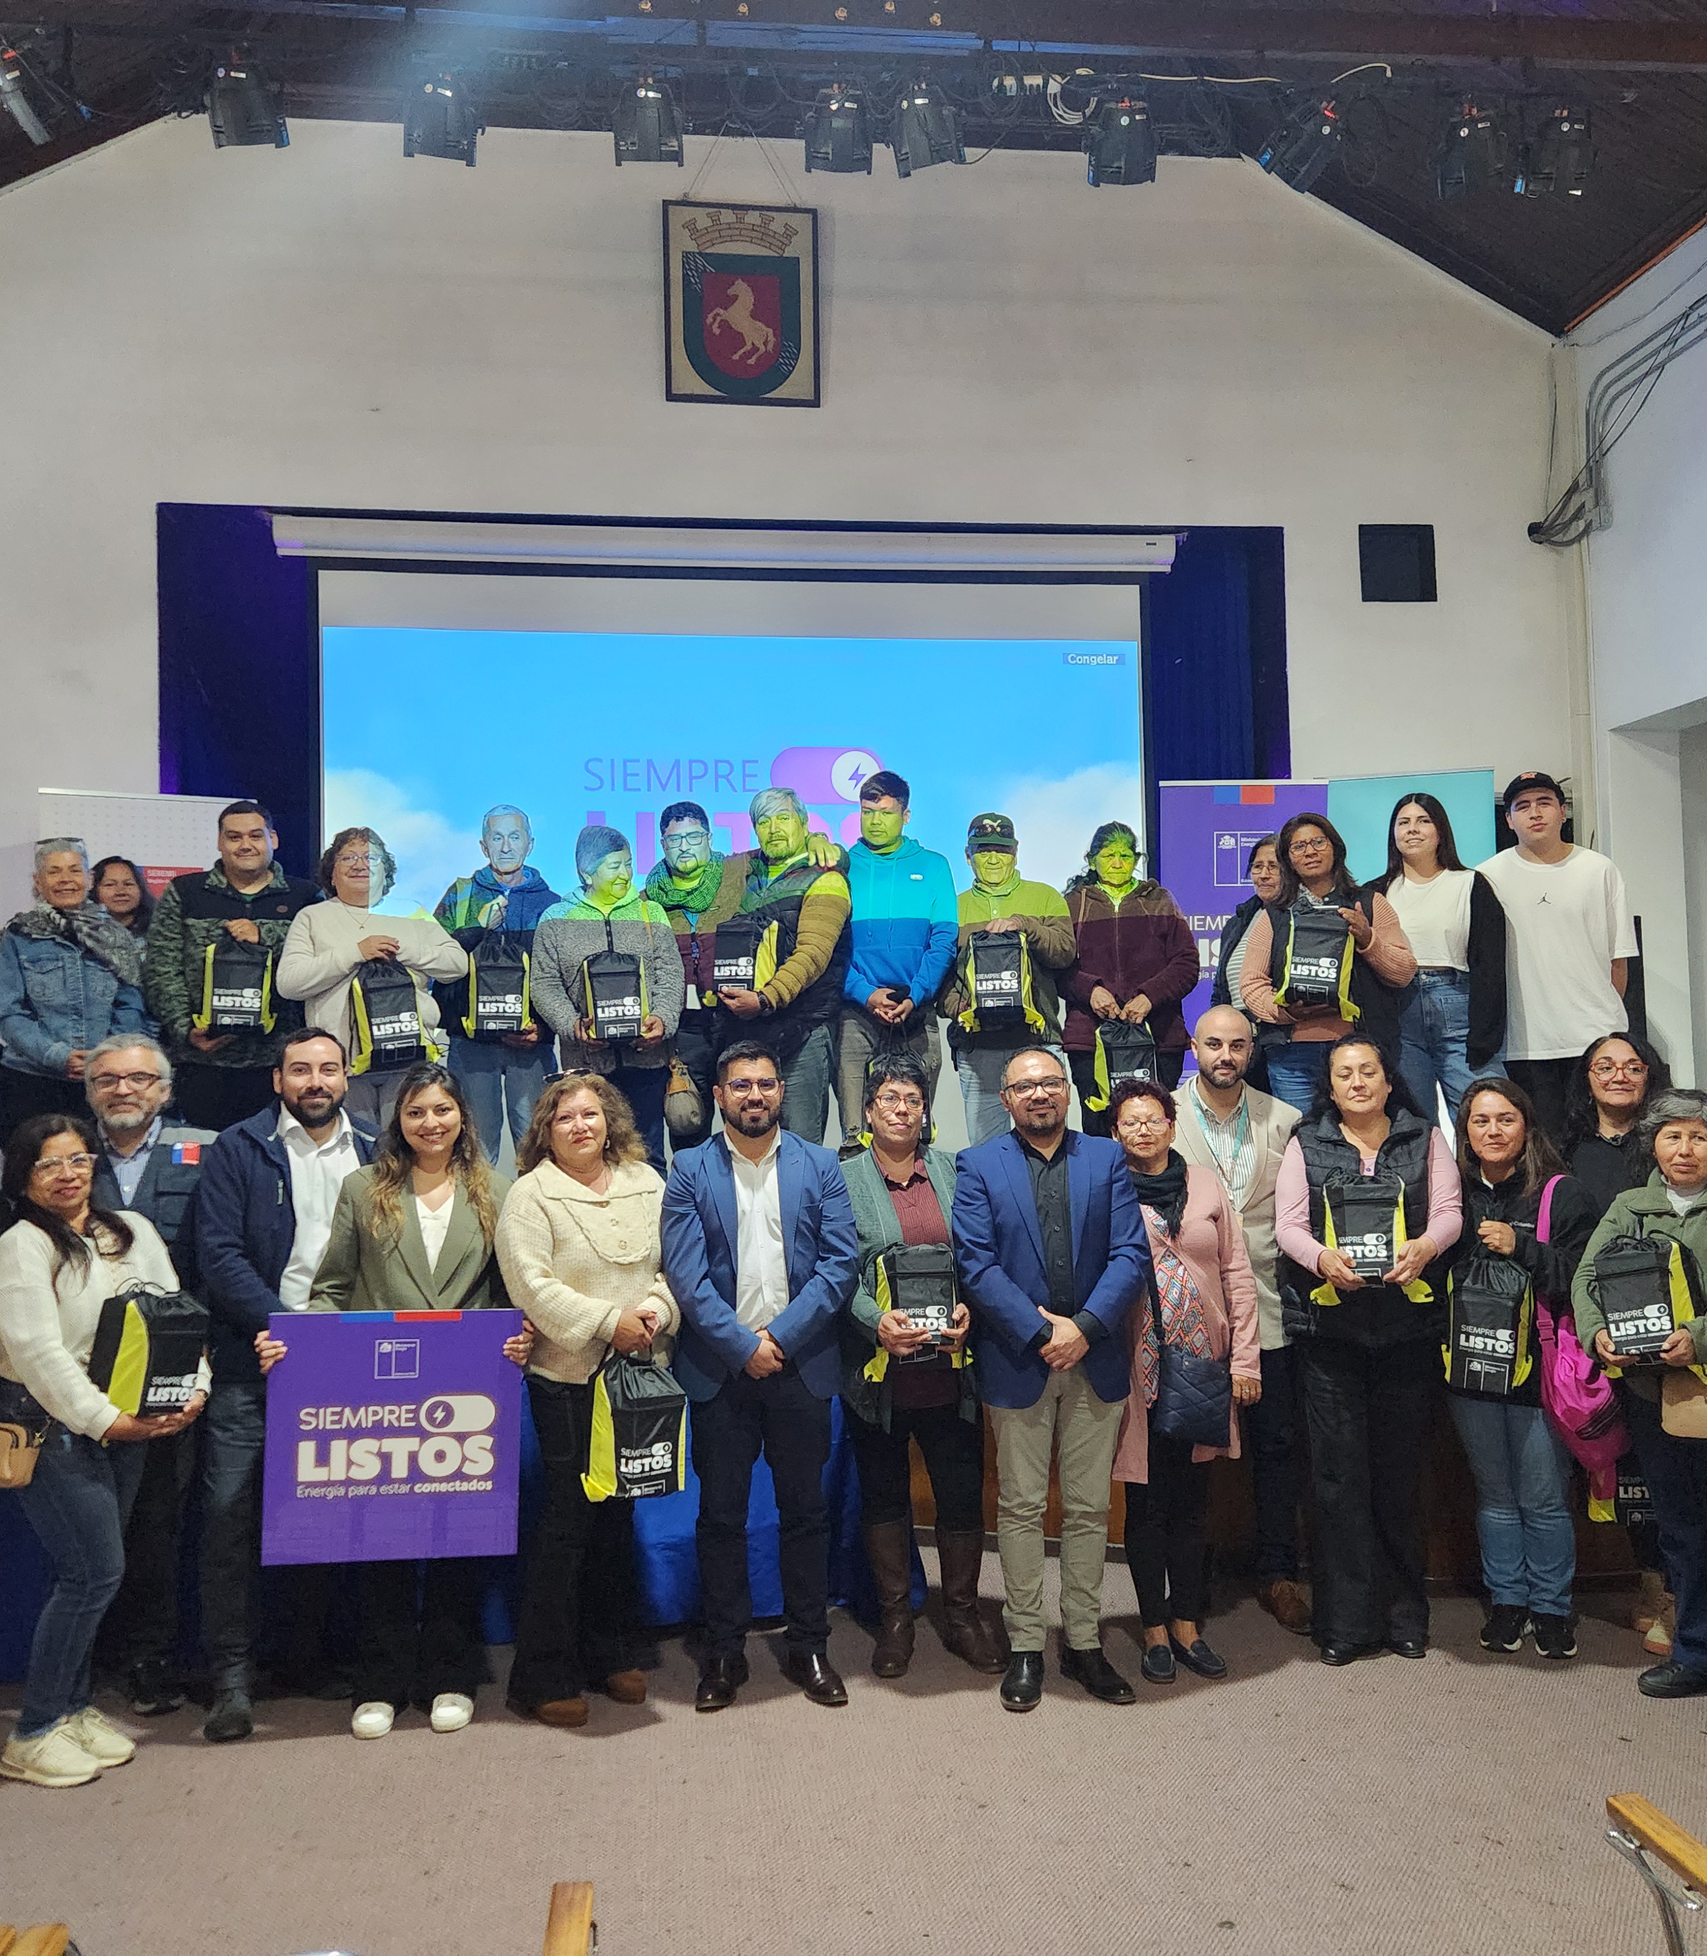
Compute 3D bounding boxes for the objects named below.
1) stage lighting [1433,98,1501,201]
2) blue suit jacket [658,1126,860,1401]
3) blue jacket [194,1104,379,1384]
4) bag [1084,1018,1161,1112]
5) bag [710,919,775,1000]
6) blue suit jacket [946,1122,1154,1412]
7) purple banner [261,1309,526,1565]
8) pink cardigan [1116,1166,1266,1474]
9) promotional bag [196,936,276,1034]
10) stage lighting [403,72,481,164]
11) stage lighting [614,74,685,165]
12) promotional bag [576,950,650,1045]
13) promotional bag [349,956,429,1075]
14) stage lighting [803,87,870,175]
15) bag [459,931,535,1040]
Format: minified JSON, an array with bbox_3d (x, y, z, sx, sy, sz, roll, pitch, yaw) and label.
[{"bbox_3d":[2.104,-2.837,5.936,0.230,0.280,0.240,-2,34,6],"label":"stage lighting"},{"bbox_3d":[-0.247,0.753,4.560,0.520,0.700,0.310,-1,-2,-4],"label":"blue suit jacket"},{"bbox_3d":[-1.445,0.690,4.460,0.500,0.700,0.310,-1,-2,-20],"label":"blue jacket"},{"bbox_3d":[0.978,0.332,6.350,0.240,0.360,0.140,-1,-3,-9],"label":"bag"},{"bbox_3d":[-0.414,-0.075,6.350,0.210,0.310,0.140,-2,-3,23],"label":"bag"},{"bbox_3d":[0.520,0.770,4.581,0.510,0.710,0.310,-1,-3,1],"label":"blue suit jacket"},{"bbox_3d":[-1.119,1.116,4.220,0.600,0.605,0.020,2,-3,-12],"label":"purple banner"},{"bbox_3d":[0.913,0.946,4.777,0.430,0.840,0.310,-1,-3,2],"label":"pink cardigan"},{"bbox_3d":[-1.974,0.010,5.550,0.230,0.350,0.150,0,-2,-18],"label":"promotional bag"},{"bbox_3d":[-1.255,-2.612,5.270,0.240,0.300,0.250,5,25,-9],"label":"stage lighting"},{"bbox_3d":[-0.653,-2.751,5.558,0.230,0.280,0.240,-1,34,-8],"label":"stage lighting"},{"bbox_3d":[-0.819,0.066,5.900,0.230,0.340,0.150,-1,-6,-8],"label":"promotional bag"},{"bbox_3d":[-1.494,0.128,5.560,0.230,0.370,0.150,-6,0,-22],"label":"promotional bag"},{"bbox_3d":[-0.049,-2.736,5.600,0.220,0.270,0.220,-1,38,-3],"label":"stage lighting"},{"bbox_3d":[-1.218,0.031,5.900,0.230,0.350,0.150,-1,-2,-11],"label":"bag"}]

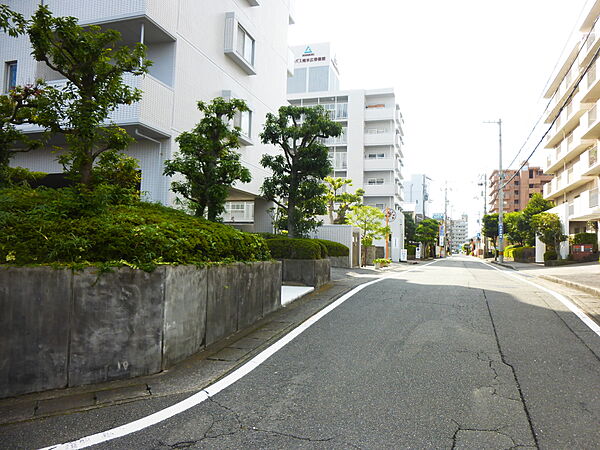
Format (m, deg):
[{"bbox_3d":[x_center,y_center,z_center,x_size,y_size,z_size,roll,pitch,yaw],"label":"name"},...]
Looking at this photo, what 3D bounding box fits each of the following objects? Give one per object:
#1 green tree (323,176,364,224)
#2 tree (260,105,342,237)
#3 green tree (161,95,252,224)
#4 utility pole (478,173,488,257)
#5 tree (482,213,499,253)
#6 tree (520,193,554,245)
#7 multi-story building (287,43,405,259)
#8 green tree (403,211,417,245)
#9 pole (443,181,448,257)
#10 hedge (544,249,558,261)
[{"bbox_3d":[3.450,-0.430,36.000,3.700,7.190,3.700,0,-3,18],"label":"green tree"},{"bbox_3d":[0.052,-1.714,15.000,2.840,4.950,2.600,0,-3,17],"label":"tree"},{"bbox_3d":[-2.374,-1.561,11.000,2.230,3.330,2.150,0,-3,17],"label":"green tree"},{"bbox_3d":[22.568,-1.162,53.000,1.100,10.520,0.600,0,-4,22],"label":"utility pole"},{"bbox_3d":[16.573,0.995,37.500,1.600,4.100,1.600,0,-3,17],"label":"tree"},{"bbox_3d":[26.310,0.240,48.000,3.900,7.670,3.900,0,-3,18],"label":"tree"},{"bbox_3d":[4.810,-7.690,52.140,14.500,23.570,9.000,0,-3,18],"label":"multi-story building"},{"bbox_3d":[14.020,1.280,56.000,2.600,6.310,2.600,0,-3,18],"label":"green tree"},{"bbox_3d":[19.543,-0.803,58.000,0.800,10.310,0.500,0,-4,22],"label":"pole"},{"bbox_3d":[17.703,2.112,30.500,0.980,0.820,0.950,0,-3,17],"label":"hedge"}]

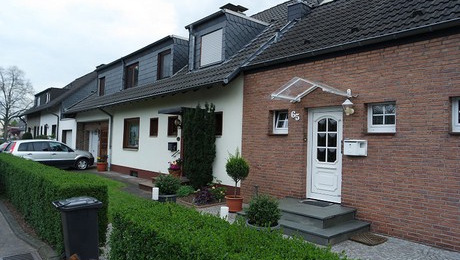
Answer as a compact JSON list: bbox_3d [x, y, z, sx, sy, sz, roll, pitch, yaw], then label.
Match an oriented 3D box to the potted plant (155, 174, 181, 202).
[{"bbox_3d":[-1.449,1.484,7.225,0.620,0.860,0.620,4,-4,-43],"label":"potted plant"}]

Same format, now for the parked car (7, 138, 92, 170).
[{"bbox_3d":[-8.962,1.227,15.539,1.720,1.510,4.030,-1,-4,44],"label":"parked car"}]

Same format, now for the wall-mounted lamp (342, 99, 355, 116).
[{"bbox_3d":[2.351,-0.435,6.045,0.280,0.327,0.220,4,-4,-43],"label":"wall-mounted lamp"}]

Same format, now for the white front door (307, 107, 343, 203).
[{"bbox_3d":[2.130,0.526,6.753,0.100,2.053,0.940,4,-4,-43],"label":"white front door"}]

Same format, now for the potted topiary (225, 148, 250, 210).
[{"bbox_3d":[0.177,1.186,7.441,0.560,1.521,0.560,2,-3,0],"label":"potted topiary"}]

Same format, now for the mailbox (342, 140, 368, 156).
[{"bbox_3d":[2.459,0.357,6.002,0.110,0.290,0.418,4,-4,-43],"label":"mailbox"}]

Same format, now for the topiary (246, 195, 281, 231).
[{"bbox_3d":[0.574,1.475,5.119,0.600,0.800,0.600,2,-3,0],"label":"topiary"}]

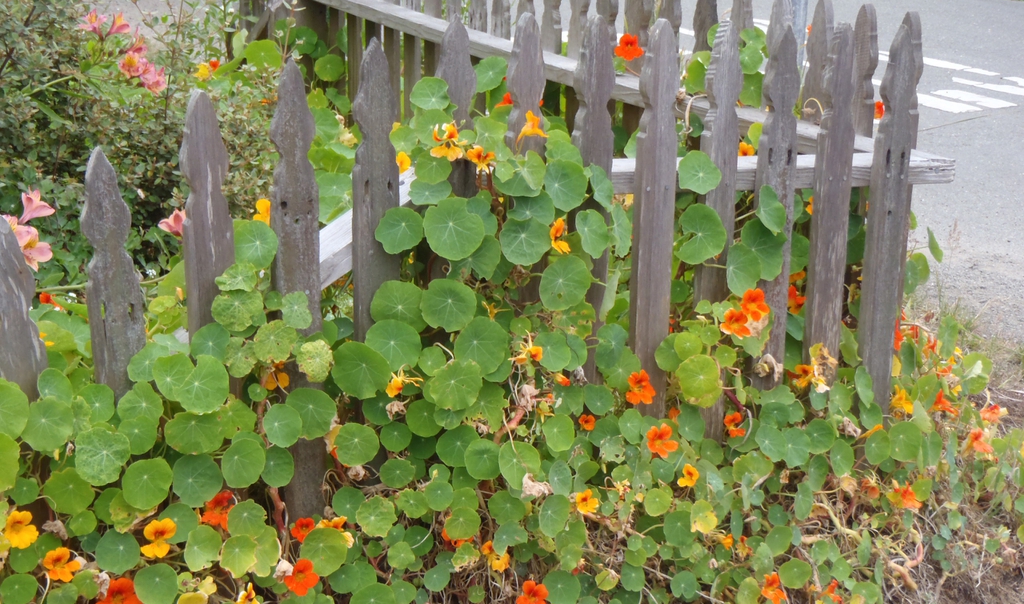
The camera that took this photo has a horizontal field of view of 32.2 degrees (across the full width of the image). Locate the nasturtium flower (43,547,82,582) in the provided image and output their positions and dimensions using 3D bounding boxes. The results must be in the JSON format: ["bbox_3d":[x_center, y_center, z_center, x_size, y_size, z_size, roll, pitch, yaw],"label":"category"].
[{"bbox_3d":[-0.625,0.366,2.470,0.053,0.049,0.040,-1,-8,-3],"label":"nasturtium flower"}]

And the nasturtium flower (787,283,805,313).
[{"bbox_3d":[0.494,-0.004,3.153,0.053,0.055,0.040,-4,-2,-14],"label":"nasturtium flower"}]

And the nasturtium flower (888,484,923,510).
[{"bbox_3d":[0.672,0.335,3.050,0.051,0.049,0.040,-8,-5,-25],"label":"nasturtium flower"}]

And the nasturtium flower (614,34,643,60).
[{"bbox_3d":[0.230,-0.497,3.480,0.060,0.054,0.040,1,0,2],"label":"nasturtium flower"}]

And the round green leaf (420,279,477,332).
[{"bbox_3d":[-0.107,0.006,3.030,0.094,0.093,0.024,0,-17,-2],"label":"round green leaf"}]

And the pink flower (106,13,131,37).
[{"bbox_3d":[-0.743,-0.524,3.349,0.047,0.041,0.041,-40,3,27],"label":"pink flower"}]

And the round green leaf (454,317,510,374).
[{"bbox_3d":[-0.053,0.075,3.080,0.094,0.101,0.024,1,-18,2],"label":"round green leaf"}]

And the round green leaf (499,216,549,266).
[{"bbox_3d":[0.020,-0.098,2.900,0.080,0.080,0.020,3,-2,7],"label":"round green leaf"}]

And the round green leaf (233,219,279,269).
[{"bbox_3d":[-0.456,-0.104,3.170,0.079,0.087,0.020,-2,-11,-6],"label":"round green leaf"}]

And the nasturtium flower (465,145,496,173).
[{"bbox_3d":[-0.054,-0.247,3.050,0.052,0.045,0.040,0,-1,-1],"label":"nasturtium flower"}]

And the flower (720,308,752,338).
[{"bbox_3d":[0.457,0.044,3.610,0.063,0.063,0.050,3,-11,6],"label":"flower"}]

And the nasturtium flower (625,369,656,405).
[{"bbox_3d":[0.202,0.136,2.837,0.051,0.057,0.040,-3,-5,-12],"label":"nasturtium flower"}]

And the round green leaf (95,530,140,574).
[{"bbox_3d":[-0.596,0.377,2.680,0.067,0.022,0.069,-2,61,-8],"label":"round green leaf"}]

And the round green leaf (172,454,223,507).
[{"bbox_3d":[-0.461,0.262,2.600,0.073,0.075,0.020,-1,-10,-3],"label":"round green leaf"}]

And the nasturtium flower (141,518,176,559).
[{"bbox_3d":[-0.470,0.314,2.358,0.048,0.053,0.040,-4,-6,-13],"label":"nasturtium flower"}]

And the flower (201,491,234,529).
[{"bbox_3d":[-0.512,0.362,3.110,0.063,0.067,0.050,8,3,20],"label":"flower"}]

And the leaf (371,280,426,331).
[{"bbox_3d":[-0.192,0.006,3.000,0.096,0.093,0.024,-1,-17,-4],"label":"leaf"}]

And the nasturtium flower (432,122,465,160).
[{"bbox_3d":[-0.102,-0.255,2.820,0.054,0.060,0.045,0,3,0],"label":"nasturtium flower"}]

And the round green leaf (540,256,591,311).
[{"bbox_3d":[0.088,-0.030,2.930,0.083,0.089,0.020,4,-3,9],"label":"round green leaf"}]

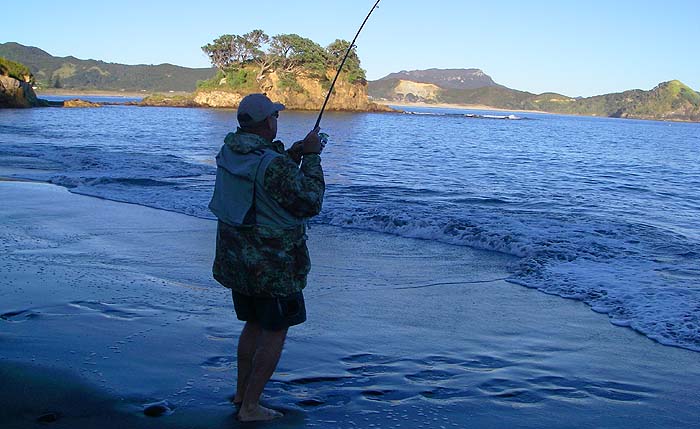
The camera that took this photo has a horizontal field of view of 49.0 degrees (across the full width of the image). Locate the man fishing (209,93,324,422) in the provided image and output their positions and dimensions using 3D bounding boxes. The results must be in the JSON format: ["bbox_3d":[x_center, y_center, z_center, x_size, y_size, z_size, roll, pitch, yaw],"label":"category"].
[{"bbox_3d":[-0.452,0.235,4.162,0.580,1.760,0.570,-3,10,-30],"label":"man fishing"}]

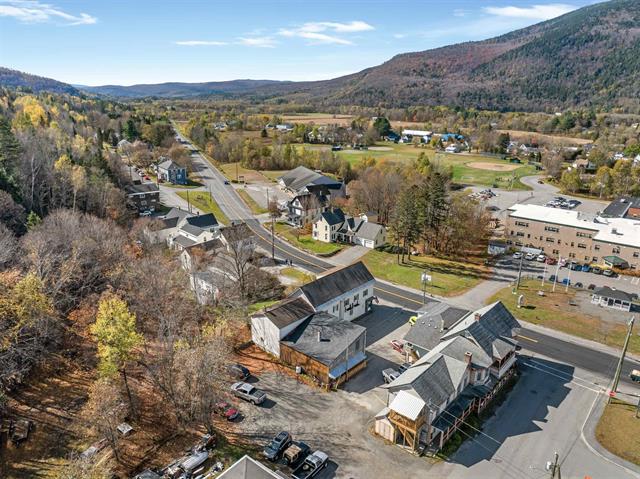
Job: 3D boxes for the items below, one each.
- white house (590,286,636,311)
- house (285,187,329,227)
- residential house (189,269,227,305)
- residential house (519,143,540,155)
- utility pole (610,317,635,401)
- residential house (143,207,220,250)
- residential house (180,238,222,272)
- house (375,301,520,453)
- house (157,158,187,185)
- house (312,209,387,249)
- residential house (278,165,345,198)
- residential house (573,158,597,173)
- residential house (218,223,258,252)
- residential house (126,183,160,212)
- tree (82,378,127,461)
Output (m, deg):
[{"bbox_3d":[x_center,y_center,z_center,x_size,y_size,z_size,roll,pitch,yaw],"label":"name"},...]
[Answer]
[{"bbox_3d":[68.508,13.387,103.649,8.120,3.560,4.650,13,22,36],"label":"white house"},{"bbox_3d":[-4.257,-11.563,168.618,13.370,10.890,10.390,-11,21,-30],"label":"house"},{"bbox_3d":[-24.136,11.318,106.476,10.300,7.500,7.700,16,24,40],"label":"residential house"},{"bbox_3d":[170.772,-72.464,357.763,16.000,8.400,10.000,16,24,39],"label":"residential house"},{"bbox_3d":[48.757,18.719,71.205,0.490,13.460,0.690,14,23,37],"label":"utility pole"},{"bbox_3d":[-47.817,-4.769,152.504,24.750,7.920,18.320,17,25,42],"label":"residential house"},{"bbox_3d":[-34.116,4.001,130.296,4.900,6.400,12.500,14,23,36],"label":"residential house"},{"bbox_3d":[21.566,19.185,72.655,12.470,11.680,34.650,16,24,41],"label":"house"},{"bbox_3d":[-83.853,-39.042,254.832,10.890,9.900,12.870,-12,22,-33],"label":"house"},{"bbox_3d":[10.098,-3.798,148.552,21.780,8.510,11.380,10,21,29],"label":"house"},{"bbox_3d":[-5.229,-29.699,227.816,27.000,9.000,42.000,-6,19,-18],"label":"residential house"},{"bbox_3d":[171.547,-48.036,285.826,14.000,7.300,9.400,12,22,32],"label":"residential house"},{"bbox_3d":[-26.326,0.243,137.660,8.200,8.900,10.600,14,23,36],"label":"residential house"},{"bbox_3d":[-75.537,-17.705,188.170,12.870,10.490,11.380,-10,20,-27],"label":"residential house"},{"bbox_3d":[-28.603,24.334,59.430,5.000,12.400,5.000,0,18,0],"label":"tree"}]

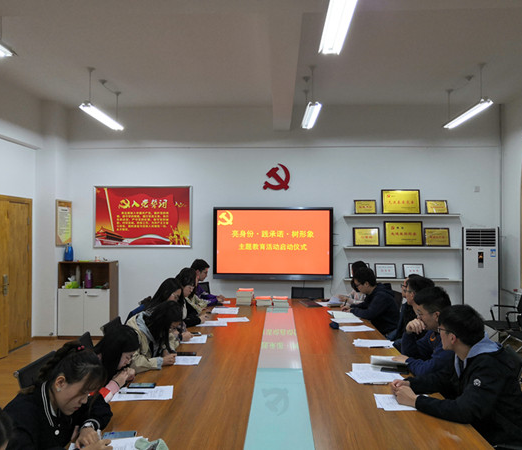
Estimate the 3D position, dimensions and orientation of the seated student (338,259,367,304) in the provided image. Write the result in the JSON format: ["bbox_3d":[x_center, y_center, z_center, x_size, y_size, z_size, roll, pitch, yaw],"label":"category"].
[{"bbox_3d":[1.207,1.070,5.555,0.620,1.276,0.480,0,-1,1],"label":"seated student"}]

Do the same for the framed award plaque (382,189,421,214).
[{"bbox_3d":[2.178,-0.357,7.255,0.620,0.400,0.030,0,-9,1],"label":"framed award plaque"}]

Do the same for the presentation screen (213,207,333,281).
[{"bbox_3d":[0.197,0.295,7.383,1.874,1.146,0.100,0,-1,1],"label":"presentation screen"}]

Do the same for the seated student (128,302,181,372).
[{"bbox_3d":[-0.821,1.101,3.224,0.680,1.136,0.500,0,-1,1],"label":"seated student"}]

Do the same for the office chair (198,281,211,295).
[{"bbox_3d":[-0.850,1.290,6.750,0.570,0.900,0.600,0,0,-37],"label":"office chair"}]

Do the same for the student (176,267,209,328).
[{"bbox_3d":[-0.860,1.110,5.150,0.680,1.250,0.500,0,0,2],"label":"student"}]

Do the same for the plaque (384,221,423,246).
[{"bbox_3d":[2.230,0.140,7.310,0.610,0.390,0.030,0,-9,2],"label":"plaque"}]

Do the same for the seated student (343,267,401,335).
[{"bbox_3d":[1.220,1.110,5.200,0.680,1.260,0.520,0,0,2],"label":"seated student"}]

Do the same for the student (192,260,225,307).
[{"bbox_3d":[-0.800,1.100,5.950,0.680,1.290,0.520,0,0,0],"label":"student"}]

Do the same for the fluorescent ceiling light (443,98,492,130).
[{"bbox_3d":[2.712,-1.438,6.180,0.160,0.080,1.260,0,-1,1],"label":"fluorescent ceiling light"}]

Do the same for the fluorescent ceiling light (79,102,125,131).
[{"bbox_3d":[-2.110,-1.438,6.298,0.160,0.080,1.260,0,-1,1],"label":"fluorescent ceiling light"}]

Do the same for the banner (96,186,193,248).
[{"bbox_3d":[-1.879,-0.125,7.481,1.592,0.997,0.035,0,-1,1],"label":"banner"}]

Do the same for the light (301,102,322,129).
[{"bbox_3d":[0.640,-1.375,5.880,0.160,0.070,1.250,0,0,2],"label":"light"}]

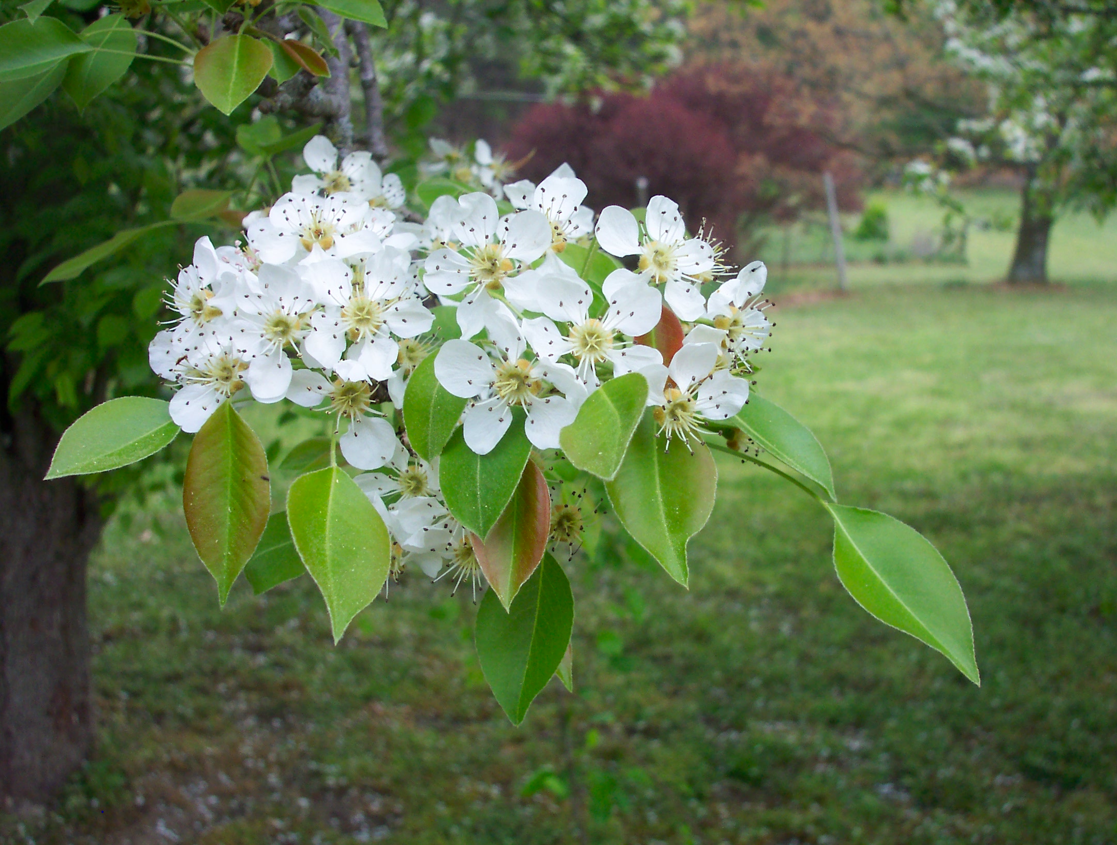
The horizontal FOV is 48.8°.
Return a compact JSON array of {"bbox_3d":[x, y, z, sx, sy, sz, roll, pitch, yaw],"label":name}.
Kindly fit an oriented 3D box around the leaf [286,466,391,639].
[{"bbox_3d":[-0.060,0.035,0.335,0.028,0.047,0.009,0,3,0],"label":"leaf"}]

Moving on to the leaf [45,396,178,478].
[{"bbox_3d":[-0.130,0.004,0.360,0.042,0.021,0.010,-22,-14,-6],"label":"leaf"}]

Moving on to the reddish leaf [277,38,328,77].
[{"bbox_3d":[-0.091,-0.130,0.440,0.021,0.009,0.008,36,0,7],"label":"reddish leaf"}]

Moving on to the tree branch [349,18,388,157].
[{"bbox_3d":[-0.093,-0.162,0.600,0.007,0.069,0.007,-11,4,0],"label":"tree branch"}]

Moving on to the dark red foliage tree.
[{"bbox_3d":[1.951,-4.170,19.500,5.200,3.000,4.400,0,12,0],"label":"dark red foliage tree"}]

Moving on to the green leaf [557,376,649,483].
[{"bbox_3d":[0.012,0.001,0.330,0.022,0.027,0.014,-9,-6,4],"label":"green leaf"}]

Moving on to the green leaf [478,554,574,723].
[{"bbox_3d":[-0.009,0.059,0.345,0.026,0.050,0.008,10,0,0],"label":"green leaf"}]

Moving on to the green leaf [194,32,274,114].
[{"bbox_3d":[-0.111,-0.118,0.420,0.027,0.032,0.007,4,-31,2],"label":"green leaf"}]

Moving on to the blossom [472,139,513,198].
[{"bbox_3d":[-0.031,-0.119,0.580,0.016,0.027,0.026,7,14,29],"label":"blossom"}]

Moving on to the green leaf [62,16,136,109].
[{"bbox_3d":[-0.167,-0.131,0.450,0.024,0.038,0.008,21,-6,4],"label":"green leaf"}]

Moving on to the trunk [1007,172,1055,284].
[{"bbox_3d":[5.181,-2.127,13.500,0.480,1.230,0.460,0,12,0],"label":"trunk"}]

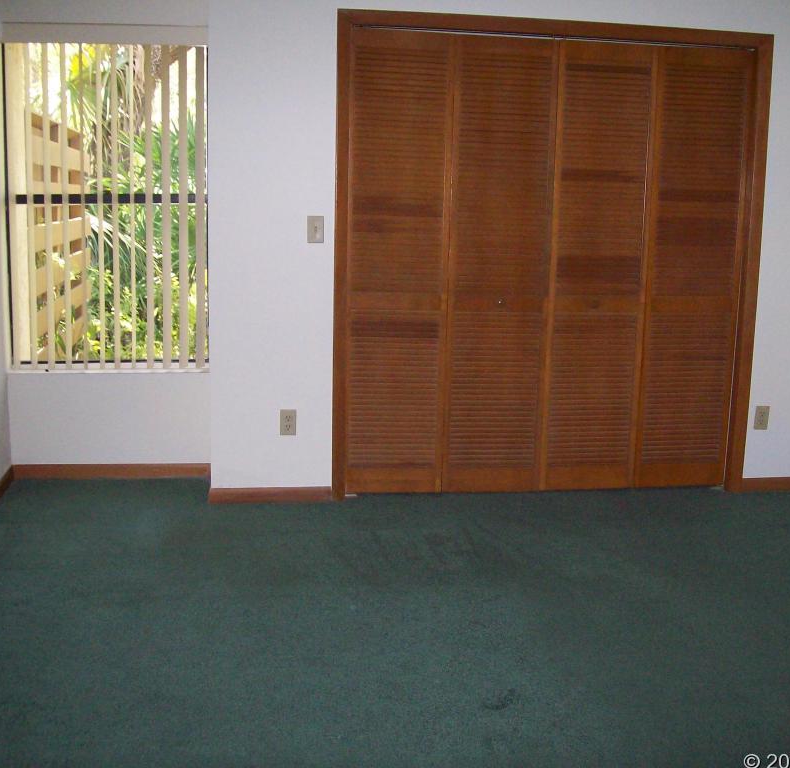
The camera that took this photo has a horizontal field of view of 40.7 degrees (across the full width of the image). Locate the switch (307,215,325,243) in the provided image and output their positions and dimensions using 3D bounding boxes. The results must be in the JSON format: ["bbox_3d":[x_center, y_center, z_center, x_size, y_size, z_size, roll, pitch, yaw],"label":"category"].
[{"bbox_3d":[-0.339,-0.660,4.558,0.070,0.115,0.009,0,9,-9],"label":"switch"}]

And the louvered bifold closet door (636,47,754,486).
[{"bbox_3d":[1.367,-0.506,4.913,0.455,2.015,0.034,0,9,-9],"label":"louvered bifold closet door"}]

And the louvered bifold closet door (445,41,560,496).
[{"bbox_3d":[0.462,-0.503,4.769,0.469,2.015,0.034,0,9,-9],"label":"louvered bifold closet door"}]

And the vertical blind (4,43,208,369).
[{"bbox_3d":[-1.313,-0.797,4.874,0.901,1.467,0.090,0,9,-9],"label":"vertical blind"}]

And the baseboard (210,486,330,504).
[{"bbox_3d":[-0.551,0.493,4.715,0.542,0.071,0.016,0,9,-9],"label":"baseboard"}]

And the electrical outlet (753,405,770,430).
[{"bbox_3d":[1.734,0.162,5.027,0.070,0.115,0.009,0,9,-9],"label":"electrical outlet"}]

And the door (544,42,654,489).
[{"bbox_3d":[0.918,-0.505,4.841,0.454,2.015,0.034,0,9,-9],"label":"door"}]

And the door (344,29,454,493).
[{"bbox_3d":[0.013,-0.501,4.698,0.440,2.015,0.034,0,9,-9],"label":"door"}]

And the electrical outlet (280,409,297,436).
[{"bbox_3d":[-0.468,0.171,4.678,0.070,0.115,0.009,0,9,-9],"label":"electrical outlet"}]

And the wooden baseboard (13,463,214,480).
[{"bbox_3d":[-1.343,0.416,5.067,0.913,0.070,0.016,0,9,-9],"label":"wooden baseboard"}]

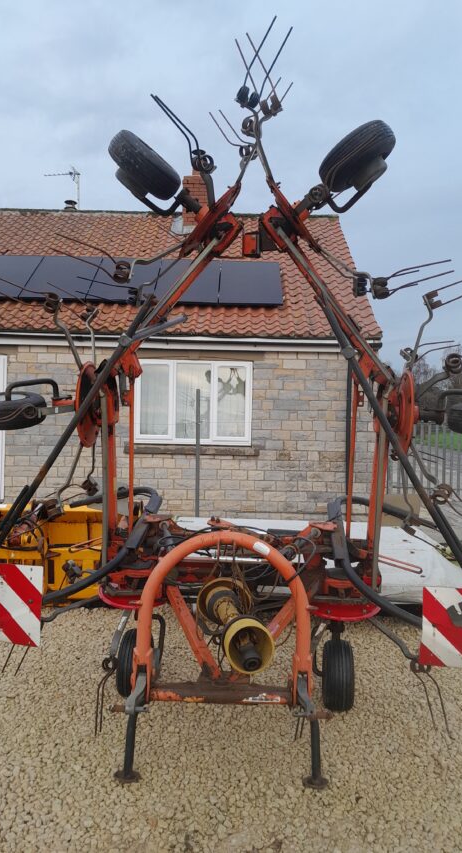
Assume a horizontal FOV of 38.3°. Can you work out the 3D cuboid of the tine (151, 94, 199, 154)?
[{"bbox_3d":[-0.218,-1.189,2.620,0.190,0.240,0.120,1,0,0],"label":"tine"}]

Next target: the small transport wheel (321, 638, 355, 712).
[{"bbox_3d":[0.604,1.402,3.740,0.165,0.380,0.380,1,0,0],"label":"small transport wheel"}]

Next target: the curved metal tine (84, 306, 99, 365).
[{"bbox_3d":[-0.761,-0.496,3.630,0.090,0.325,0.130,1,0,0],"label":"curved metal tine"}]

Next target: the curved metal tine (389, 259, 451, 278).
[{"bbox_3d":[0.844,-0.708,2.980,0.290,0.090,0.100,1,0,0],"label":"curved metal tine"}]

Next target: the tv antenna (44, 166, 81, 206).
[{"bbox_3d":[-3.748,-5.316,14.800,0.850,0.880,0.400,1,0,13],"label":"tv antenna"}]

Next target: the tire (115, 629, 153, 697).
[{"bbox_3d":[-0.545,1.353,3.800,0.165,0.380,0.380,1,0,12],"label":"tire"}]

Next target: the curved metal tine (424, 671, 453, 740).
[{"bbox_3d":[1.038,1.396,3.330,0.150,0.360,0.090,1,0,0],"label":"curved metal tine"}]

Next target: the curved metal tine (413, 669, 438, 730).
[{"bbox_3d":[0.973,1.366,3.330,0.120,0.320,0.090,1,0,0],"label":"curved metal tine"}]

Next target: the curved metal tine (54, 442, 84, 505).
[{"bbox_3d":[-0.825,0.239,3.380,0.150,0.320,0.130,1,0,0],"label":"curved metal tine"}]

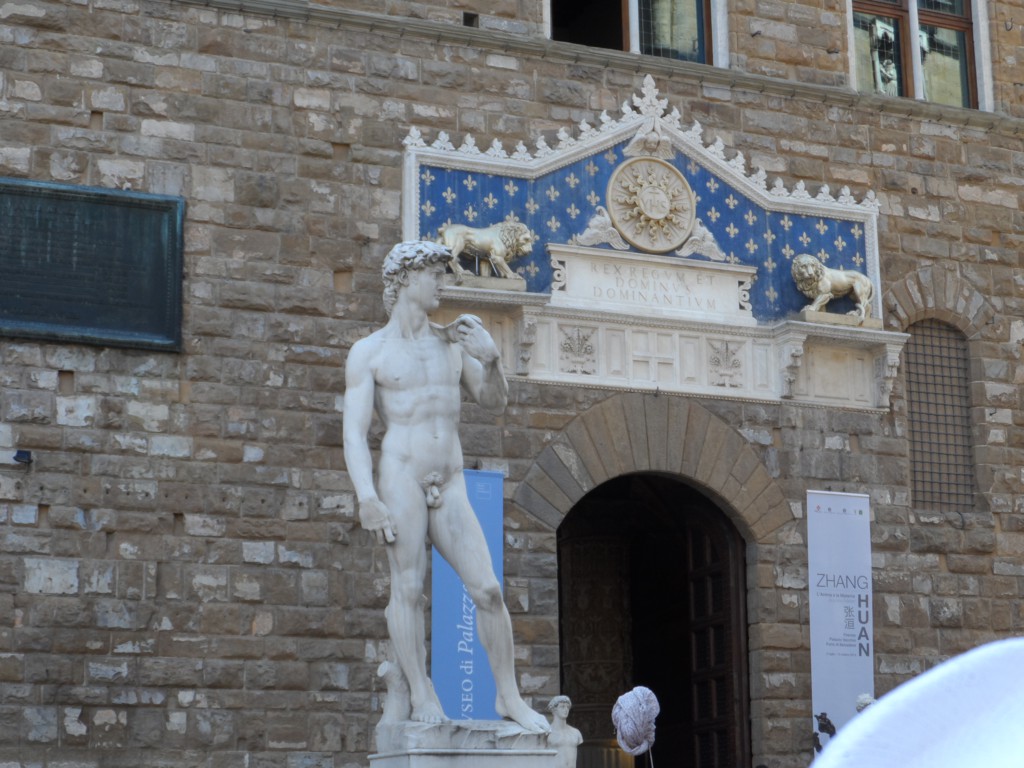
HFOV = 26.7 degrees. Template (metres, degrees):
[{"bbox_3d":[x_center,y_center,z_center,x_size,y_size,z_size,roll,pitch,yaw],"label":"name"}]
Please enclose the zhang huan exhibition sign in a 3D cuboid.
[{"bbox_3d":[4.473,3.242,28.983,1.010,3.600,0.050,5,-14,-25],"label":"zhang huan exhibition sign"}]

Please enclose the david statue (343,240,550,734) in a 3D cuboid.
[{"bbox_3d":[-0.762,1.058,21.810,2.012,5.170,1.250,5,-14,-25],"label":"david statue"}]

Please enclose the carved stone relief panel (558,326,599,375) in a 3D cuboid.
[{"bbox_3d":[0.860,-0.433,27.894,0.583,0.585,0.080,5,-14,-25],"label":"carved stone relief panel"}]

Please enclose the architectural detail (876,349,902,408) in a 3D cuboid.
[{"bbox_3d":[5.183,-0.061,29.729,0.232,0.754,0.400,5,-14,-25],"label":"architectural detail"}]

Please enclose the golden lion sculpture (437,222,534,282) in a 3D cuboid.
[{"bbox_3d":[-0.307,-1.707,27.425,1.246,0.811,0.400,5,-14,-25],"label":"golden lion sculpture"}]

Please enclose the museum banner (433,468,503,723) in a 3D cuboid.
[{"bbox_3d":[-0.520,2.870,26.613,0.983,3.600,0.050,5,-14,-25],"label":"museum banner"}]

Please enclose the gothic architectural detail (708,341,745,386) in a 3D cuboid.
[{"bbox_3d":[2.866,-0.274,28.843,0.562,0.577,0.080,5,-14,-25],"label":"gothic architectural detail"}]

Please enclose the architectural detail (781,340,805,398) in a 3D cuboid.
[{"bbox_3d":[3.775,-0.181,29.064,0.180,0.702,0.400,5,-14,-25],"label":"architectural detail"}]

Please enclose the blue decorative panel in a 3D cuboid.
[{"bbox_3d":[1.858,-2.610,28.965,7.244,3.191,0.280,5,-14,-25],"label":"blue decorative panel"}]

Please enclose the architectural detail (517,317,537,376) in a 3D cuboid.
[{"bbox_3d":[0.183,-0.474,27.366,0.180,0.702,0.400,5,-14,-25],"label":"architectural detail"}]

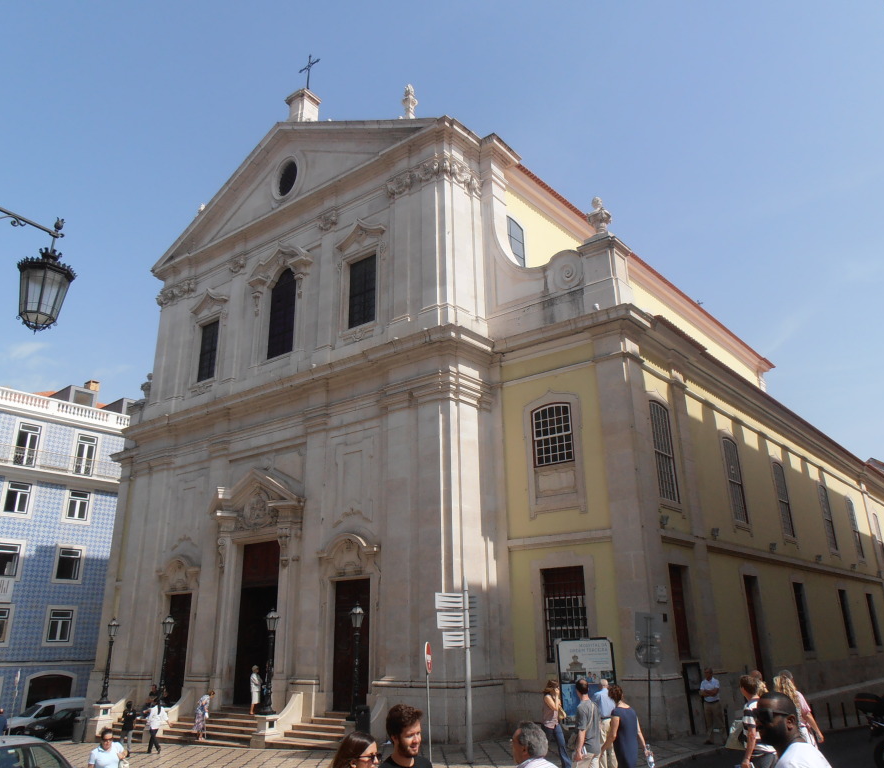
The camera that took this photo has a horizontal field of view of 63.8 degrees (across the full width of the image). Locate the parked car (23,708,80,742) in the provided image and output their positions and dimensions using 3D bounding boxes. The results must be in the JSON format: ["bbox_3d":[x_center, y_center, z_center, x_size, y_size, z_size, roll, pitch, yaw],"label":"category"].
[{"bbox_3d":[-19.098,17.429,36.463,1.750,1.440,4.200,-17,-26,38],"label":"parked car"}]

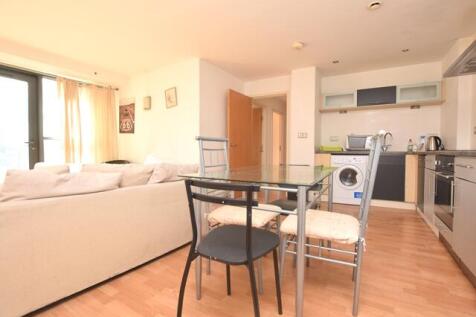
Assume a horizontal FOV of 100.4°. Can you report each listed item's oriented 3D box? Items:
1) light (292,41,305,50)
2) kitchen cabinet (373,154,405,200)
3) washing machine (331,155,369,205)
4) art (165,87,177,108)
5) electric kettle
[{"bbox_3d":[0.868,-1.626,2.846,0.155,0.045,0.155,1,2,21],"label":"light"},{"bbox_3d":[2.574,0.308,3.538,0.500,0.750,0.570,1,2,21],"label":"kitchen cabinet"},{"bbox_3d":[2.065,0.371,3.707,0.590,0.860,0.570,1,2,21],"label":"washing machine"},{"bbox_3d":[-1.234,-1.111,3.651,0.283,0.378,0.025,-4,0,29],"label":"art"},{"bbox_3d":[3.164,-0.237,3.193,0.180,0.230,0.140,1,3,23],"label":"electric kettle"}]

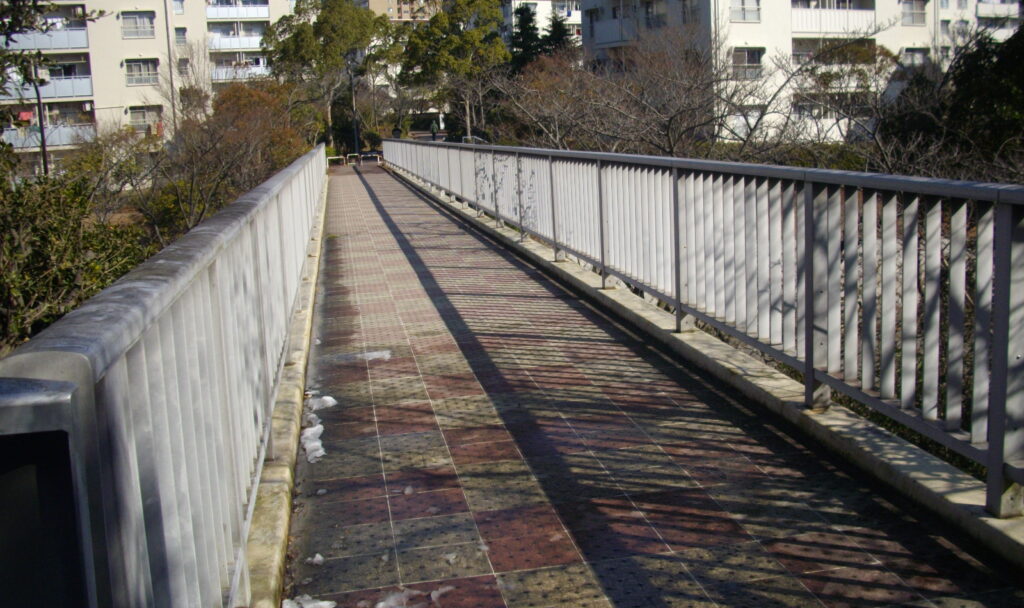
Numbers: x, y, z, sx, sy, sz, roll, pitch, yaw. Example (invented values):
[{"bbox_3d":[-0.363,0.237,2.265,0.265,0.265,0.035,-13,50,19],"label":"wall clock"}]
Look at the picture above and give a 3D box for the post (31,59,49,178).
[{"bbox_3d":[-16.331,-5.670,38.280,0.450,5.580,0.250,-3,9,0],"label":"post"}]

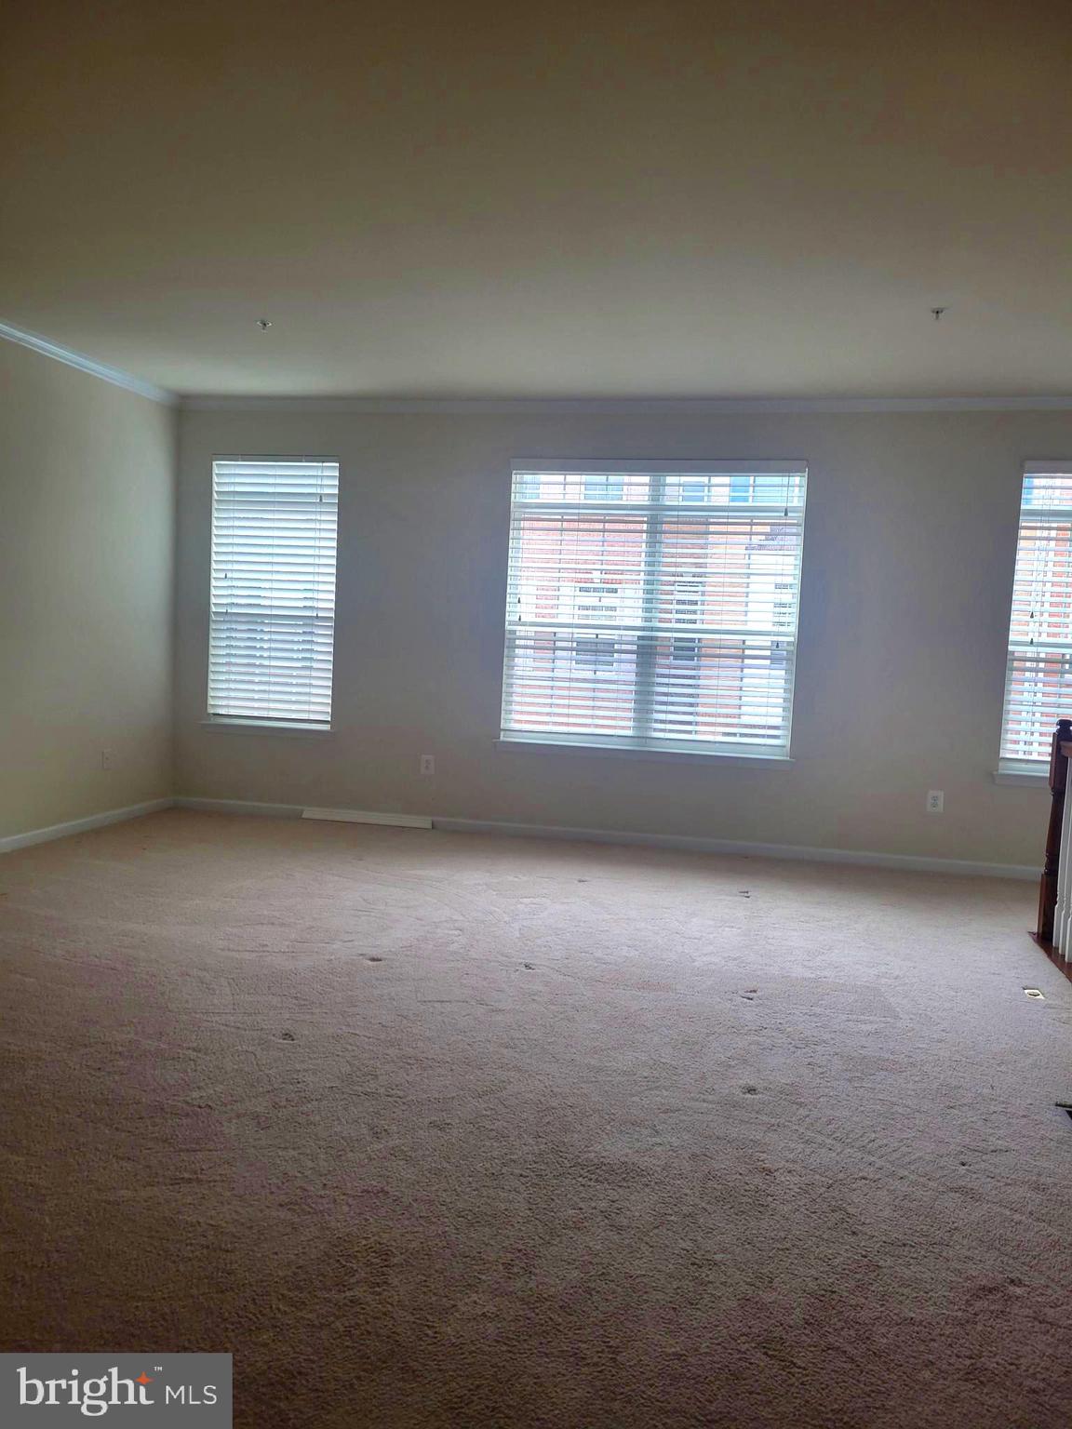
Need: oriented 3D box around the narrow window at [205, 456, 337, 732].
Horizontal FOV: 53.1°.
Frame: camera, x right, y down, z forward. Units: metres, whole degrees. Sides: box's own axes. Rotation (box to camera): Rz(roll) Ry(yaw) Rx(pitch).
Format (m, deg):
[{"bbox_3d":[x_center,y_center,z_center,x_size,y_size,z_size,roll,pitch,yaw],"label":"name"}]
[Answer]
[{"bbox_3d":[-1.733,-0.823,7.054,0.890,1.720,0.070,3,4,11],"label":"narrow window"}]

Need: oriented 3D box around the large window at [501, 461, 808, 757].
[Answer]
[{"bbox_3d":[0.690,-0.660,6.577,1.800,1.770,0.100,3,4,11],"label":"large window"}]

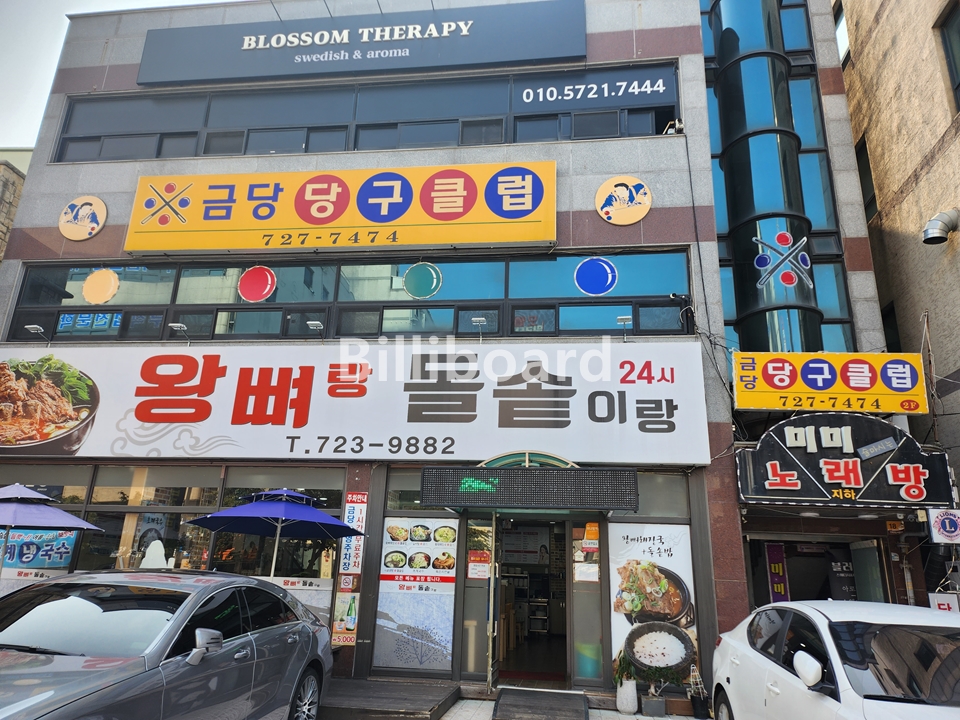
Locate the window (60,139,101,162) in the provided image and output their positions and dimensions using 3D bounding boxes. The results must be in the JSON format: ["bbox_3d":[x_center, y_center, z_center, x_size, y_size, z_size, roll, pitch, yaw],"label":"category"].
[{"bbox_3d":[-7.090,-3.719,11.813,0.717,0.476,0.050,0,-17,7],"label":"window"}]

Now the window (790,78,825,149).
[{"bbox_3d":[5.207,-3.928,10.587,0.387,1.260,0.050,0,-18,7],"label":"window"}]

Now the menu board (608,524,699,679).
[{"bbox_3d":[2.185,3.071,8.475,1.030,1.873,0.040,0,-17,7],"label":"menu board"}]

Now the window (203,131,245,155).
[{"bbox_3d":[-4.529,-3.831,11.791,0.681,0.456,0.050,0,-18,7],"label":"window"}]

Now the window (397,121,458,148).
[{"bbox_3d":[-0.855,-3.724,11.040,0.999,0.478,0.050,0,-17,7],"label":"window"}]

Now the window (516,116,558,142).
[{"bbox_3d":[0.935,-3.747,10.819,0.675,0.414,0.060,0,-17,7],"label":"window"}]

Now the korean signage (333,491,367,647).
[{"bbox_3d":[-1.739,2.785,8.969,0.304,1.971,0.030,0,-17,7],"label":"korean signage"}]

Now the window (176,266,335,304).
[{"bbox_3d":[-3.572,-1.181,10.576,2.532,0.577,0.060,0,-17,7],"label":"window"}]

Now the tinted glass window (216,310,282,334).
[{"bbox_3d":[-3.335,-0.542,9.606,1.000,0.375,0.080,0,-16,7],"label":"tinted glass window"}]

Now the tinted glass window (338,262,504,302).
[{"bbox_3d":[-0.898,-1.194,10.237,2.585,0.635,0.080,0,-18,7],"label":"tinted glass window"}]

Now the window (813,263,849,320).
[{"bbox_3d":[5.553,-1.092,10.580,0.492,0.949,0.080,0,-18,7],"label":"window"}]

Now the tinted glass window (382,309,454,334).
[{"bbox_3d":[-0.928,-0.581,10.059,1.073,0.383,0.060,0,-17,7],"label":"tinted glass window"}]

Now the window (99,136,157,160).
[{"bbox_3d":[-6.167,-3.732,11.724,1.073,0.507,0.070,0,-18,7],"label":"window"}]

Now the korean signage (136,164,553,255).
[{"bbox_3d":[-2.324,-2.442,10.833,7.100,1.400,0.200,0,-18,7],"label":"korean signage"}]

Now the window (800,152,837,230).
[{"bbox_3d":[4.719,-2.363,9.313,0.387,1.206,0.080,0,-16,7],"label":"window"}]

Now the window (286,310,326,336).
[{"bbox_3d":[-2.692,-0.563,10.273,0.607,0.398,0.060,0,-17,7],"label":"window"}]

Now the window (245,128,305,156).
[{"bbox_3d":[-3.201,-3.431,10.448,0.963,0.453,0.080,0,-16,7],"label":"window"}]

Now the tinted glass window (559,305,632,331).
[{"bbox_3d":[1.689,-0.624,9.765,1.067,0.400,0.050,0,-17,7],"label":"tinted glass window"}]

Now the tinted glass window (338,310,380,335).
[{"bbox_3d":[-1.701,-0.531,9.401,0.593,0.359,0.080,0,-16,7],"label":"tinted glass window"}]

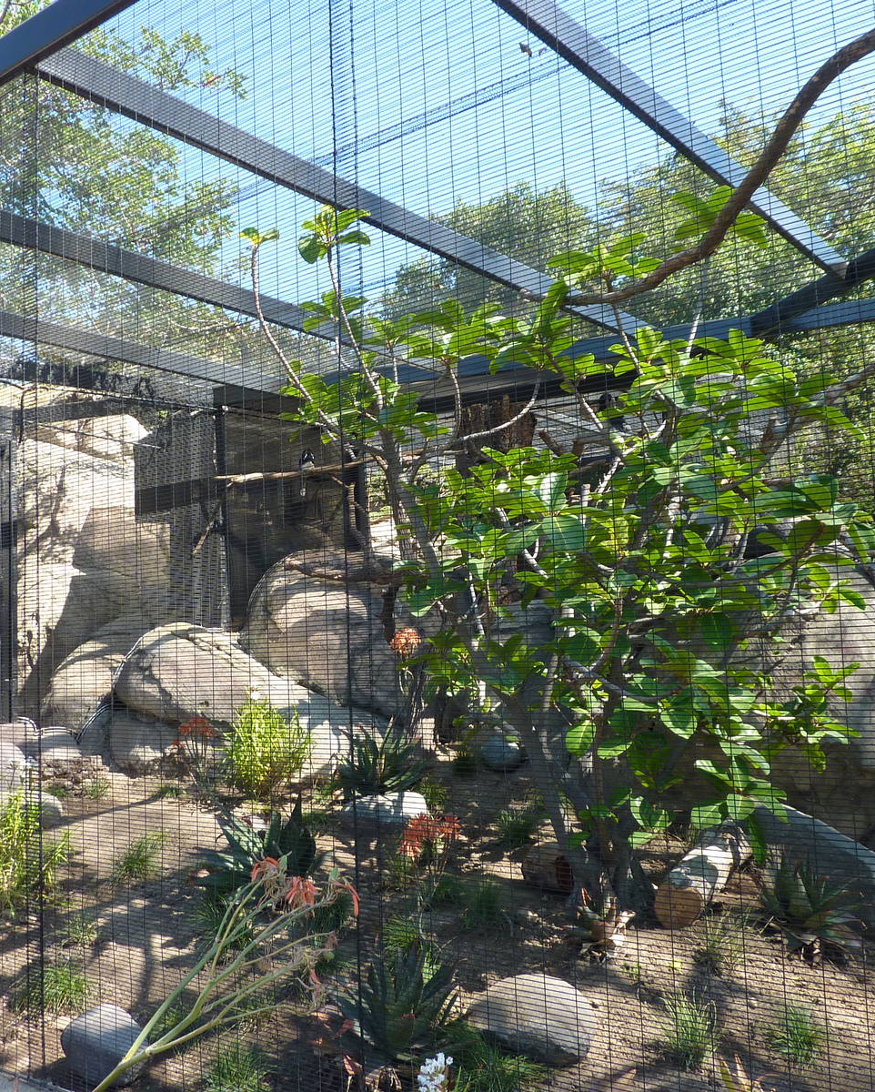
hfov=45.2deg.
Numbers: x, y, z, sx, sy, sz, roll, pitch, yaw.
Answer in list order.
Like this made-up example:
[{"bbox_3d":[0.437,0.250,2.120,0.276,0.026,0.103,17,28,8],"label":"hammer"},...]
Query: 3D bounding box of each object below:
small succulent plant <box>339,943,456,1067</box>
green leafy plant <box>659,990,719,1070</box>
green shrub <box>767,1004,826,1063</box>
[{"bbox_3d":[-0.138,1.439,3.378,0.390,0.300,0.390,-2,-5,-3],"label":"small succulent plant"},{"bbox_3d":[0.724,1.389,3.056,0.170,0.180,0.160,-4,-5,12],"label":"green leafy plant"},{"bbox_3d":[1.051,1.431,3.089,0.159,0.155,0.146,-3,-4,17],"label":"green shrub"}]

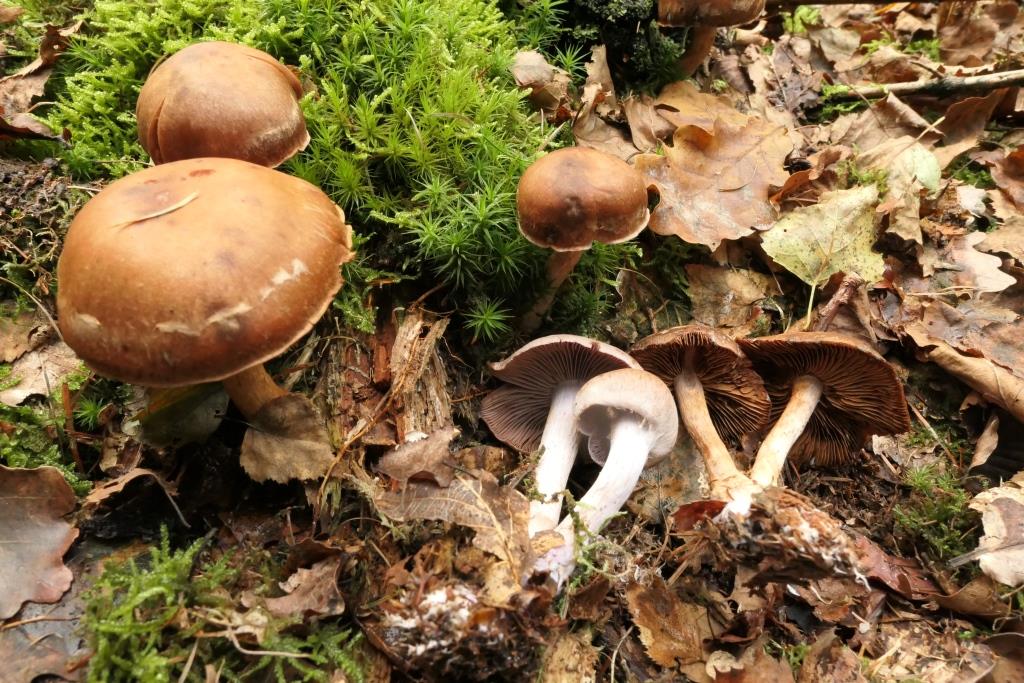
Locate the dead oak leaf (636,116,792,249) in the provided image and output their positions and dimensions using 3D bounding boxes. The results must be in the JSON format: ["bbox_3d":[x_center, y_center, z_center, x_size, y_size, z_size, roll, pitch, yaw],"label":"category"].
[{"bbox_3d":[0.116,-0.093,0.376,0.111,0.014,0.080,-37,70,-16],"label":"dead oak leaf"}]

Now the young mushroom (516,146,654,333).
[{"bbox_3d":[0.029,-0.036,0.271,0.052,0.080,0.052,0,43,0],"label":"young mushroom"}]

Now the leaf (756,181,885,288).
[{"bbox_3d":[0.159,-0.057,0.342,0.060,0.010,0.074,23,66,11],"label":"leaf"}]

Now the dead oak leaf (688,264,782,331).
[{"bbox_3d":[0.102,-0.020,0.313,0.043,0.008,0.037,2,58,1],"label":"dead oak leaf"}]

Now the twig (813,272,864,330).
[{"bbox_3d":[0.145,-0.018,0.303,0.006,0.006,0.033,31,70,29],"label":"twig"}]

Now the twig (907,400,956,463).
[{"bbox_3d":[0.164,0.035,0.268,0.002,0.002,0.029,-10,49,-10],"label":"twig"}]

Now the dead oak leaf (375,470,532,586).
[{"bbox_3d":[-0.017,0.064,0.235,0.045,0.015,0.053,-27,59,-18],"label":"dead oak leaf"}]

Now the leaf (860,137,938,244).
[{"bbox_3d":[0.207,-0.086,0.367,0.043,0.018,0.074,26,63,14],"label":"leaf"}]

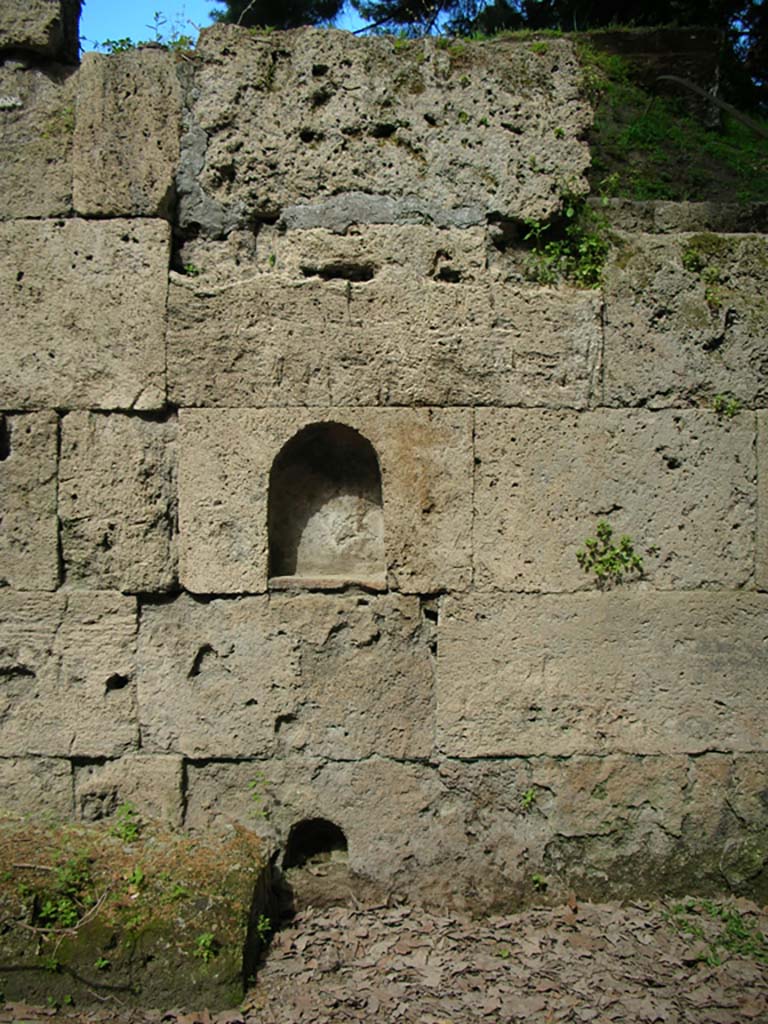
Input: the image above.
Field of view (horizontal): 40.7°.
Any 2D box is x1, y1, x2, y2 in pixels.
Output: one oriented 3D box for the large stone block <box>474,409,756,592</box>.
[{"bbox_3d":[0.850,-0.044,4.040,1.035,0.672,0.480,0,0,0],"label":"large stone block"}]

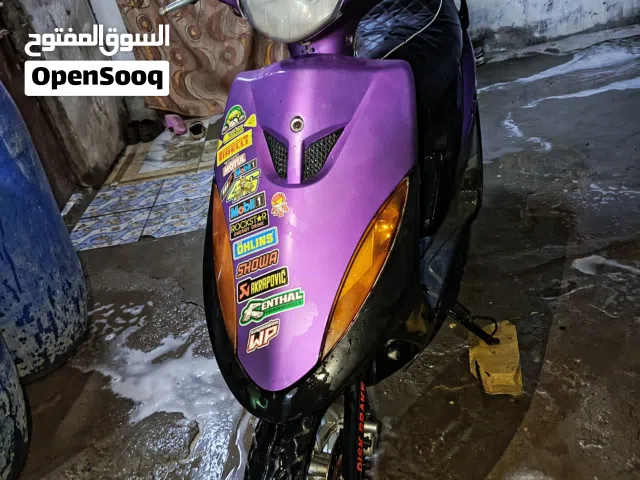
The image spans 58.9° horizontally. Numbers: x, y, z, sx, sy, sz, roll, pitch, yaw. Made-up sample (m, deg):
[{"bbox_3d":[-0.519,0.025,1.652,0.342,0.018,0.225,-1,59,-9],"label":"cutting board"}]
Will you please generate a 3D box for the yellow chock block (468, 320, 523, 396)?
[{"bbox_3d":[0.454,0.306,1.464,0.113,0.074,0.167,0,39,9],"label":"yellow chock block"}]

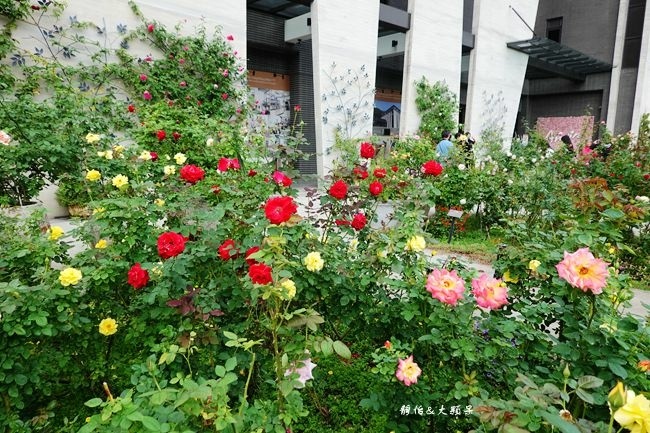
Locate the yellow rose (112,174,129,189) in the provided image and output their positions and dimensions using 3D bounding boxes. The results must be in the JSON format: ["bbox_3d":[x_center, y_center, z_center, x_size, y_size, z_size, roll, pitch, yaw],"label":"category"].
[{"bbox_3d":[-1.015,-0.174,2.150,0.075,0.066,0.060,-5,11,-25],"label":"yellow rose"}]

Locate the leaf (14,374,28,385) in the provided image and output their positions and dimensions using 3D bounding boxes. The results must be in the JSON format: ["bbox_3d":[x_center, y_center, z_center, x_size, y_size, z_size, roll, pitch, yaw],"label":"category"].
[{"bbox_3d":[-0.981,0.527,1.400,0.042,0.010,0.035,16,45,-9],"label":"leaf"}]

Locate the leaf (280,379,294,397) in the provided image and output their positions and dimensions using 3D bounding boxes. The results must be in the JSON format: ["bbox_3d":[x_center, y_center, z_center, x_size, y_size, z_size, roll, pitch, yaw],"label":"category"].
[{"bbox_3d":[-0.134,0.612,1.550,0.048,0.061,0.030,-1,10,-5],"label":"leaf"}]

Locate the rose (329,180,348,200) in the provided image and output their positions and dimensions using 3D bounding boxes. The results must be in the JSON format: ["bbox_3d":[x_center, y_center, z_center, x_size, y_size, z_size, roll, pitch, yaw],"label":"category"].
[{"bbox_3d":[0.073,-0.135,2.250,0.094,0.096,0.075,0,9,2],"label":"rose"}]

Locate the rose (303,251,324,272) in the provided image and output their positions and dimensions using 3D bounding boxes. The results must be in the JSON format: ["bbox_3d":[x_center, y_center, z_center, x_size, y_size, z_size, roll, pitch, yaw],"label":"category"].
[{"bbox_3d":[-0.046,0.199,1.920,0.088,0.086,0.055,-1,9,-9],"label":"rose"}]

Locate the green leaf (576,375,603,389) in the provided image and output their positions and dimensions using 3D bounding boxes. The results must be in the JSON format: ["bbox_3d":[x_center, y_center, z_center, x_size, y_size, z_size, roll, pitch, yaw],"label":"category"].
[{"bbox_3d":[0.612,0.381,1.000,0.058,0.028,0.032,6,10,33],"label":"green leaf"}]

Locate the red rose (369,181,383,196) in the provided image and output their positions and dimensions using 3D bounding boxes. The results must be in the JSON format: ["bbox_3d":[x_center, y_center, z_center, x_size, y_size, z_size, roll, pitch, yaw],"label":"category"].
[{"bbox_3d":[0.262,-0.145,2.250,0.069,0.079,0.065,1,10,7],"label":"red rose"}]

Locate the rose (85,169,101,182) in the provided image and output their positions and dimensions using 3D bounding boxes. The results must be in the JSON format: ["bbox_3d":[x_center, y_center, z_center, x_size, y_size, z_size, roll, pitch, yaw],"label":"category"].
[{"bbox_3d":[-1.181,-0.208,2.200,0.077,0.068,0.070,-5,11,-28],"label":"rose"}]

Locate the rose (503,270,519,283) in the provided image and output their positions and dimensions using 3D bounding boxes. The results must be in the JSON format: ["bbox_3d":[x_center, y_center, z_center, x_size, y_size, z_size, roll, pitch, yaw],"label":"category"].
[{"bbox_3d":[0.707,0.230,1.650,0.062,0.052,0.050,2,9,12],"label":"rose"}]

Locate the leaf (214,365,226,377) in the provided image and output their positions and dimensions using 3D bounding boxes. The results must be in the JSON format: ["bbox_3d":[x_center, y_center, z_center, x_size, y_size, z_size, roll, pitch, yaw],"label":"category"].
[{"bbox_3d":[-0.345,0.508,1.430,0.038,0.038,0.025,-3,10,-14],"label":"leaf"}]

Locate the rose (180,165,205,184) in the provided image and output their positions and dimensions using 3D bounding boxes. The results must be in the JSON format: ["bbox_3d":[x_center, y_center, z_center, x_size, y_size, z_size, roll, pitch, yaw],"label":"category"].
[{"bbox_3d":[-0.627,-0.199,2.050,0.112,0.085,0.095,-1,9,-6],"label":"rose"}]

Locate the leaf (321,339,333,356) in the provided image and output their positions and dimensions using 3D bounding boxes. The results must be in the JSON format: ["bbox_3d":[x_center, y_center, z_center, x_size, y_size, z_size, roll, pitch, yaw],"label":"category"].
[{"bbox_3d":[0.004,0.378,1.250,0.032,0.055,0.010,-5,-30,-3],"label":"leaf"}]

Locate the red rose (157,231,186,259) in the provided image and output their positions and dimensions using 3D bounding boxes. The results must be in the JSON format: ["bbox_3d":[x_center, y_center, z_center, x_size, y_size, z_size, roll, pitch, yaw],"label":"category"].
[{"bbox_3d":[-0.585,0.107,1.650,0.108,0.100,0.075,-2,9,-12],"label":"red rose"}]

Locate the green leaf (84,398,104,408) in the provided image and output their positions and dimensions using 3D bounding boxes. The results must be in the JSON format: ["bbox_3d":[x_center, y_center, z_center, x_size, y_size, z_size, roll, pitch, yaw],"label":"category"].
[{"bbox_3d":[-0.585,0.475,1.100,0.049,0.010,0.028,-5,38,-15],"label":"green leaf"}]

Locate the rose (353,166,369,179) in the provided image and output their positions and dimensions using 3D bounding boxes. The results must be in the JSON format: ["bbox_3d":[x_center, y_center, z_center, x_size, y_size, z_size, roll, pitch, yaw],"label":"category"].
[{"bbox_3d":[0.209,-0.256,2.550,0.088,0.068,0.070,1,9,5],"label":"rose"}]

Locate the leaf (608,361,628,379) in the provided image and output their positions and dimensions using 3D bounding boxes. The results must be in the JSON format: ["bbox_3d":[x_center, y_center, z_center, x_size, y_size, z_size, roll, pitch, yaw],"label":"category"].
[{"bbox_3d":[0.745,0.391,1.100,0.060,0.010,0.032,23,53,28],"label":"leaf"}]

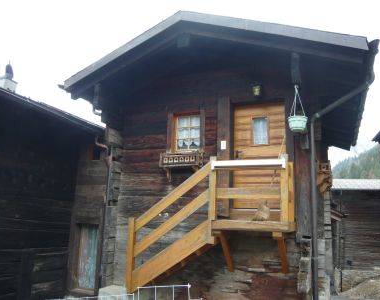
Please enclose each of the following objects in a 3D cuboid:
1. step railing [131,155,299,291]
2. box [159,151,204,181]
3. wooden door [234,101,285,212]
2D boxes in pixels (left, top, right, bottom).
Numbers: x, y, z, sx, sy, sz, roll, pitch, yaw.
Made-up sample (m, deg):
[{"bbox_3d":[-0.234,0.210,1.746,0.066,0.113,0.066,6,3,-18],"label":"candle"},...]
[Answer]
[{"bbox_3d":[0.315,1.247,5.286,2.730,2.220,0.840,-2,-7,24],"label":"step railing"},{"bbox_3d":[-0.162,0.307,5.922,0.800,0.530,0.250,-2,-7,24],"label":"box"},{"bbox_3d":[1.176,0.118,5.507,0.910,1.830,0.090,-2,-7,24],"label":"wooden door"}]

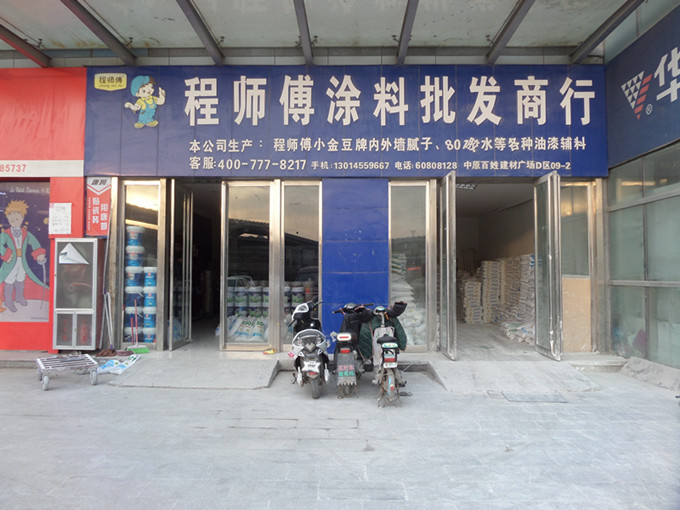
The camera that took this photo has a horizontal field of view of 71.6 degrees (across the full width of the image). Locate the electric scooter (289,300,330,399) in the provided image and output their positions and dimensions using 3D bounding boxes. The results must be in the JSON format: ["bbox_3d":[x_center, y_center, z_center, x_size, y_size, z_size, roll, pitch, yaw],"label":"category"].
[{"bbox_3d":[-0.377,1.196,6.227,0.620,1.070,1.700,0,-2,-3],"label":"electric scooter"}]

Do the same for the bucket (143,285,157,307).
[{"bbox_3d":[-3.300,0.744,8.310,0.325,0.355,0.325,0,-2,0],"label":"bucket"}]

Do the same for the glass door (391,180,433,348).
[{"bbox_3d":[1.185,0.184,7.942,0.725,2.880,0.070,0,-2,1],"label":"glass door"}]

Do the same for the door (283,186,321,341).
[{"bbox_3d":[-0.644,0.176,7.987,0.672,2.879,0.070,0,-2,1],"label":"door"}]

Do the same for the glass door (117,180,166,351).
[{"bbox_3d":[-3.383,0.169,8.054,0.846,2.921,0.070,0,-2,1],"label":"glass door"}]

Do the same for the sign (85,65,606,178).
[{"bbox_3d":[0.047,-2.269,8.040,8.809,1.912,0.150,0,-2,1],"label":"sign"}]

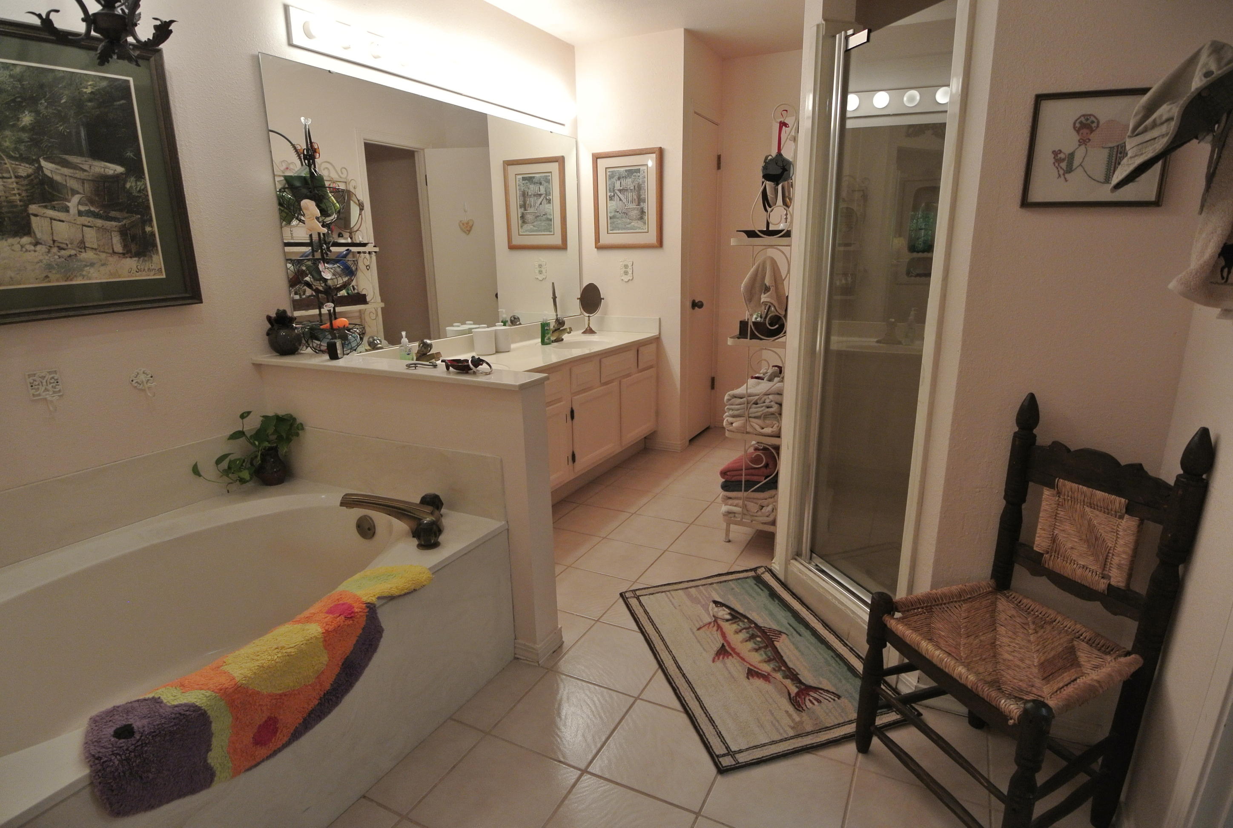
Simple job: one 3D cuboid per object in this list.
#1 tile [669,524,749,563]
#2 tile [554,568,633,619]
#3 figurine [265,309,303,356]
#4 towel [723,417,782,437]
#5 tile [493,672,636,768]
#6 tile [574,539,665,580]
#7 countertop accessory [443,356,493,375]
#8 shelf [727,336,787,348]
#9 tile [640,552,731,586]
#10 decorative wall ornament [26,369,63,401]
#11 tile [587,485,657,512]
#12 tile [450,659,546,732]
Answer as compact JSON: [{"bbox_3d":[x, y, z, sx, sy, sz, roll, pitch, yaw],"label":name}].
[{"bbox_3d":[0.414,0.576,2.752,0.296,0.010,0.296,6,15,27],"label":"tile"},{"bbox_3d":[-0.129,0.690,2.391,0.297,0.012,0.297,6,16,27],"label":"tile"},{"bbox_3d":[-1.222,-0.296,2.276,0.130,0.170,0.130,6,15,27],"label":"figurine"},{"bbox_3d":[0.649,0.017,2.741,0.239,0.072,0.359,6,15,27],"label":"towel"},{"bbox_3d":[-0.139,0.826,1.680,0.286,0.010,0.286,6,16,27],"label":"tile"},{"bbox_3d":[0.011,0.616,2.632,0.296,0.010,0.296,6,15,27],"label":"tile"},{"bbox_3d":[-0.455,-0.146,1.890,0.160,0.055,0.075,6,15,27],"label":"countertop accessory"},{"bbox_3d":[0.732,-0.362,2.759,0.246,0.026,0.738,6,16,27],"label":"shelf"},{"bbox_3d":[0.268,0.633,2.434,0.286,0.010,0.286,6,16,27],"label":"tile"},{"bbox_3d":[-1.578,-0.080,1.709,0.014,0.073,0.072,6,16,27],"label":"decorative wall ornament"},{"bbox_3d":[0.015,0.462,3.290,0.305,0.012,0.297,6,16,27],"label":"tile"},{"bbox_3d":[-0.331,0.823,1.824,0.130,0.010,0.296,6,15,27],"label":"tile"}]

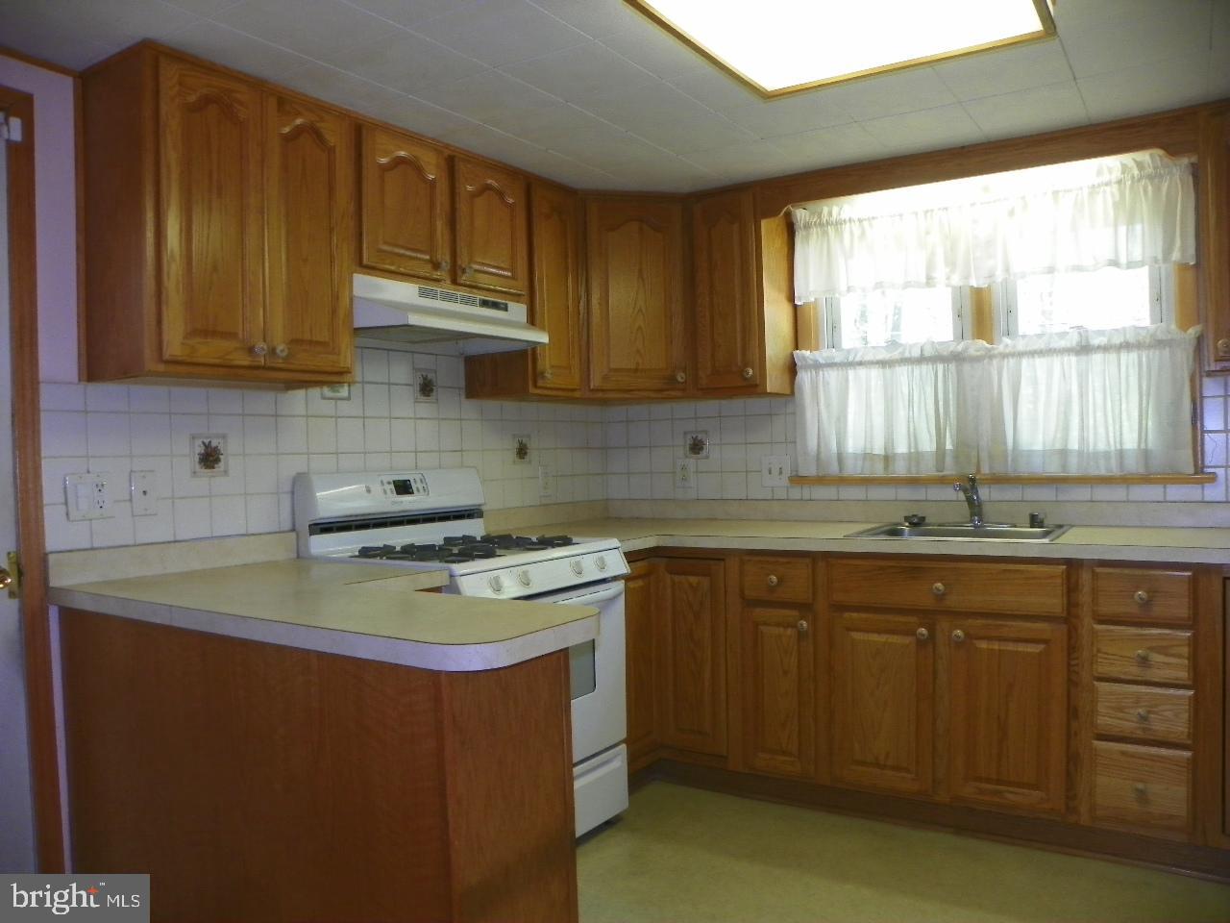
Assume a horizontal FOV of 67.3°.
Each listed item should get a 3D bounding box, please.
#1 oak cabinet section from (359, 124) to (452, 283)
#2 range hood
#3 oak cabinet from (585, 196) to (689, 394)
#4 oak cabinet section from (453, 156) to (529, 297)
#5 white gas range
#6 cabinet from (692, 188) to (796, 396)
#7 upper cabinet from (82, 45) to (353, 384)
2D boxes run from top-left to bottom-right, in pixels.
[{"bbox_3d":[-0.731,-0.741,2.774,0.312,0.433,0.372,-1,1,34],"label":"oak cabinet section"},{"bbox_3d":[-0.569,-0.450,2.881,0.437,0.157,0.766,-1,1,34],"label":"range hood"},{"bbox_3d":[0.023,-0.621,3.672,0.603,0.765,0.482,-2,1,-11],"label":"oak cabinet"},{"bbox_3d":[-0.525,-0.752,3.082,0.312,0.433,0.378,-1,1,34],"label":"oak cabinet section"},{"bbox_3d":[-0.432,0.598,2.818,0.683,1.161,0.766,-1,1,34],"label":"white gas range"},{"bbox_3d":[0.476,-0.630,3.526,0.309,0.765,0.317,-1,1,34],"label":"cabinet"},{"bbox_3d":[-0.993,-0.572,2.352,0.317,0.765,0.606,-1,1,34],"label":"upper cabinet"}]

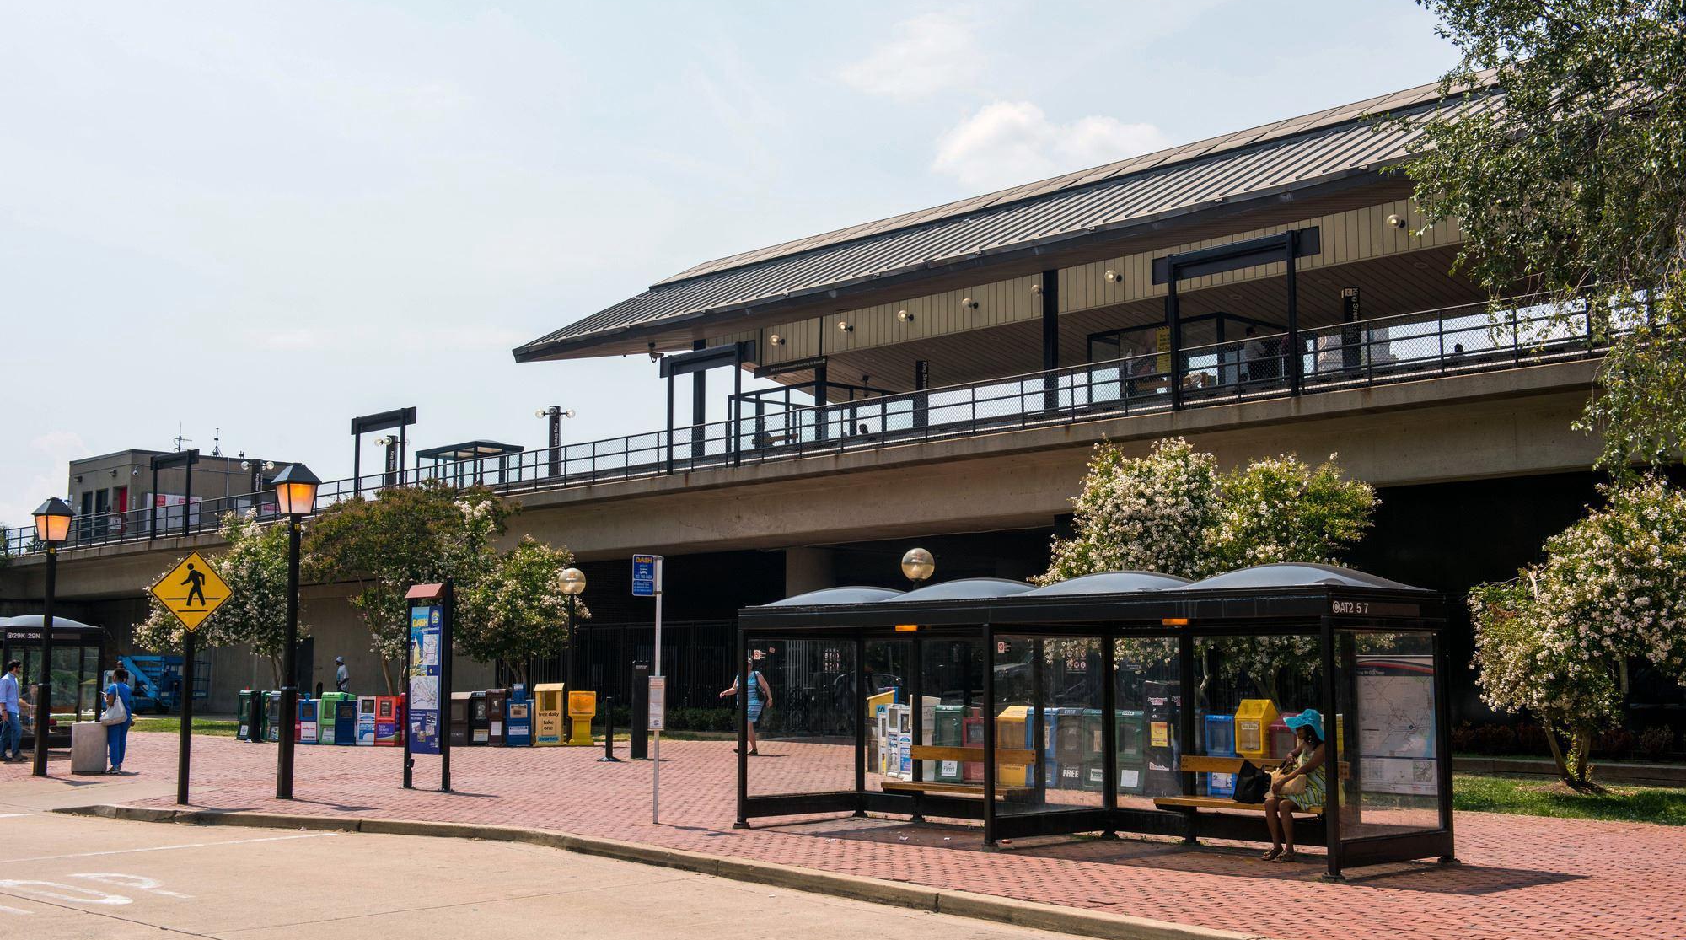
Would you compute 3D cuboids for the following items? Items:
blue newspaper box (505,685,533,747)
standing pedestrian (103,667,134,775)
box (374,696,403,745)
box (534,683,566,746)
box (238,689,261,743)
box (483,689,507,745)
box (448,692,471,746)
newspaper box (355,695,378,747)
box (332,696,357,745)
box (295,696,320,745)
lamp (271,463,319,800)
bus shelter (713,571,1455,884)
[{"bbox_3d":[-6.664,5.059,38.669,0.520,1.280,0.450,0,-6,0],"label":"blue newspaper box"},{"bbox_3d":[-11.068,3.846,28.687,0.380,1.620,0.460,-6,-8,43],"label":"standing pedestrian"},{"bbox_3d":[-9.484,5.225,39.106,0.440,1.040,0.400,-1,-6,11],"label":"box"},{"bbox_3d":[-6.068,5.070,38.870,0.570,1.300,0.480,0,-6,-3],"label":"box"},{"bbox_3d":[-12.973,5.378,41.072,0.450,1.100,0.420,0,-6,0],"label":"box"},{"bbox_3d":[-7.172,5.129,38.813,0.420,1.170,0.400,0,-6,1],"label":"box"},{"bbox_3d":[-7.963,5.174,38.959,0.470,1.110,0.420,0,-6,4],"label":"box"},{"bbox_3d":[-9.909,5.225,39.156,0.430,1.050,0.400,-1,-6,14],"label":"newspaper box"},{"bbox_3d":[-10.321,5.188,38.897,0.430,1.000,0.400,0,-6,-3],"label":"box"},{"bbox_3d":[-11.207,5.244,39.371,0.420,1.000,0.400,0,-6,-2],"label":"box"},{"bbox_3d":[-7.137,2.071,24.220,0.480,4.300,0.480,6,-9,-43],"label":"lamp"},{"bbox_3d":[2.001,2.263,17.728,1.814,2.511,7.184,6,-9,-43],"label":"bus shelter"}]

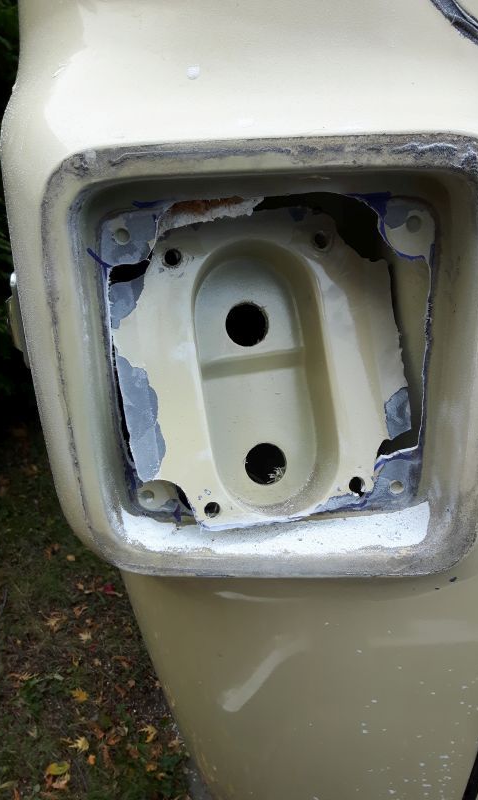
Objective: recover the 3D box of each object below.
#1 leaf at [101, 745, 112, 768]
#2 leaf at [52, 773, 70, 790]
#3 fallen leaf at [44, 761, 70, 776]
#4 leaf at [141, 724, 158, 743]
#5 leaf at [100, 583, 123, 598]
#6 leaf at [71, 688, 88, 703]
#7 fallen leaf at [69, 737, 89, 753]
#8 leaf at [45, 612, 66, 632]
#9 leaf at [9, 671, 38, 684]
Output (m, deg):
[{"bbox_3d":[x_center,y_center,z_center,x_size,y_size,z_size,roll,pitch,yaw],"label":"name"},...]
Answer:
[{"bbox_3d":[-0.273,0.734,1.476,0.019,0.013,0.052,-6,21,-17],"label":"leaf"},{"bbox_3d":[-0.352,0.753,1.414,0.035,0.018,0.035,-6,21,-17],"label":"leaf"},{"bbox_3d":[-0.367,0.744,1.444,0.046,0.015,0.031,-6,21,-17],"label":"fallen leaf"},{"bbox_3d":[-0.192,0.712,1.531,0.035,0.014,0.043,-3,20,-9],"label":"leaf"},{"bbox_3d":[-0.359,0.536,2.016,0.065,0.014,0.061,-4,20,-11],"label":"leaf"},{"bbox_3d":[-0.365,0.674,1.638,0.038,0.012,0.043,-5,21,-15],"label":"leaf"},{"bbox_3d":[-0.335,0.723,1.503,0.039,0.014,0.037,-6,21,-15],"label":"fallen leaf"},{"bbox_3d":[-0.480,0.585,1.880,0.051,0.015,0.074,-6,21,-16],"label":"leaf"},{"bbox_3d":[-0.510,0.653,1.692,0.062,0.015,0.035,-7,21,-19],"label":"leaf"}]

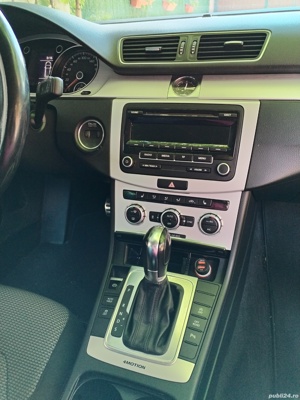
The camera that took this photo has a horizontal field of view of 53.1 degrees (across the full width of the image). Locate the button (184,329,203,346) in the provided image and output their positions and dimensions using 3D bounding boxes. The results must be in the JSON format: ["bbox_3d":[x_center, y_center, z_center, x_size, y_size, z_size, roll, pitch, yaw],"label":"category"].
[{"bbox_3d":[0.067,0.214,0.468,0.024,0.010,0.022,6,43,17],"label":"button"}]

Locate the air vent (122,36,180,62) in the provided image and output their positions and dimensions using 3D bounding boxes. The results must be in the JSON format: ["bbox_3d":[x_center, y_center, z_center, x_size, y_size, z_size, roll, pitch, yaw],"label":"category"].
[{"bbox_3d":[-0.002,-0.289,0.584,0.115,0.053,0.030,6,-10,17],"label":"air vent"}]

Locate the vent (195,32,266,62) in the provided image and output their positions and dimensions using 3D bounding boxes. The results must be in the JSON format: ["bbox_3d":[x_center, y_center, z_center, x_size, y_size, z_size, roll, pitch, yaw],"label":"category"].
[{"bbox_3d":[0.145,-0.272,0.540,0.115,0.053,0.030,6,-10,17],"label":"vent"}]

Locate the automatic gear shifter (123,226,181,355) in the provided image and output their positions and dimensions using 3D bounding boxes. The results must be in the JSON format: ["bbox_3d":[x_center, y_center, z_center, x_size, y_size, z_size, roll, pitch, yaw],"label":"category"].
[{"bbox_3d":[0.003,0.131,0.464,0.076,0.169,0.125,6,31,17],"label":"automatic gear shifter"}]

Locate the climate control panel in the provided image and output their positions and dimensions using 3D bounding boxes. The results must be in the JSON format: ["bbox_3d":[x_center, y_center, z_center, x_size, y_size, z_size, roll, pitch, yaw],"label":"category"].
[{"bbox_3d":[0.043,0.021,0.576,0.243,0.112,0.035,6,5,17],"label":"climate control panel"}]

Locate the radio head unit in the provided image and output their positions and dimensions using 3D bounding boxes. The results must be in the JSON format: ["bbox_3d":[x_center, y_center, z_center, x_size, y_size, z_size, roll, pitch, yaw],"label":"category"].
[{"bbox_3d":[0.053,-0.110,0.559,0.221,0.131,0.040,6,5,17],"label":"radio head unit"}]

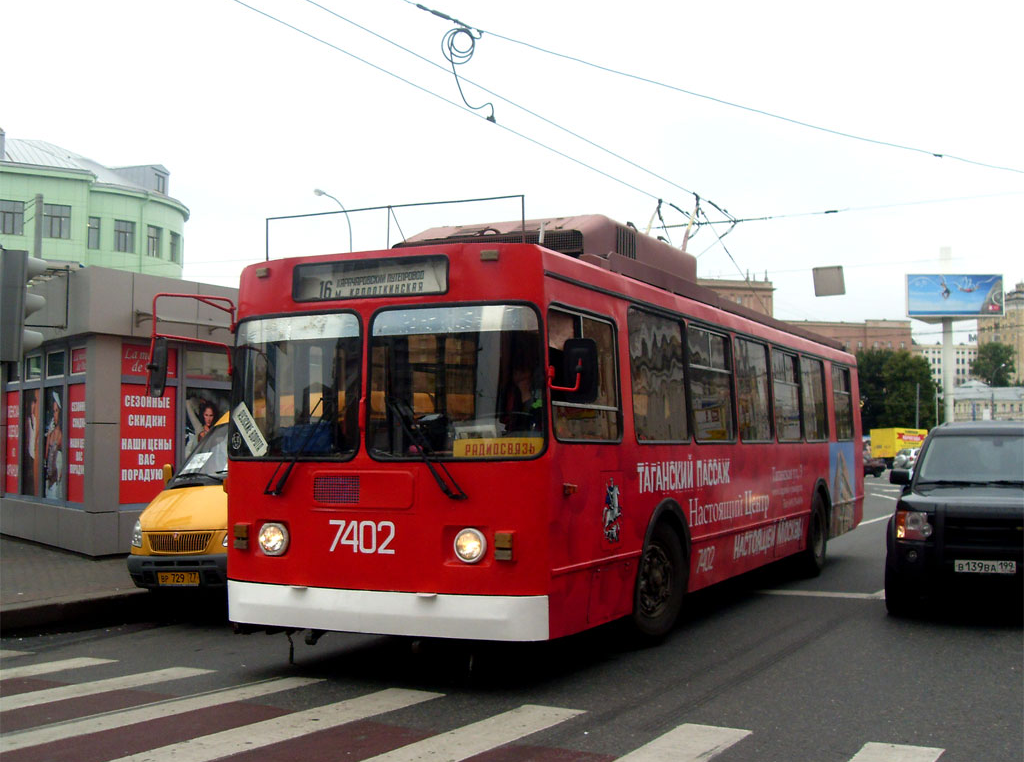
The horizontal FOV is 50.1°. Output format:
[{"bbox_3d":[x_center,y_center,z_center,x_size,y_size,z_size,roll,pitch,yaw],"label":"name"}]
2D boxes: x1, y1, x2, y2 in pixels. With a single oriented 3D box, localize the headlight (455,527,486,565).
[{"bbox_3d":[-0.255,1.019,6.788,0.210,0.215,0.085,-3,-4,27],"label":"headlight"}]

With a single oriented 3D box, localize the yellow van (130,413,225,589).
[{"bbox_3d":[-2.157,1.367,13.395,2.100,2.200,5.450,-3,-4,25],"label":"yellow van"}]

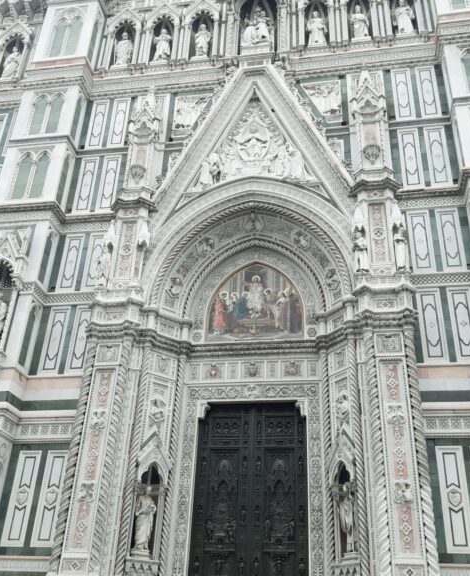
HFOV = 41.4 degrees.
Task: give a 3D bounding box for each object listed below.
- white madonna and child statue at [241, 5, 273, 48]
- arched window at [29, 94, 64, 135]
[{"bbox_3d":[1.093,-12.468,29.786,1.412,2.785,0.995,-3,-30,10],"label":"white madonna and child statue"},{"bbox_3d":[-8.539,-7.892,28.336,1.412,2.407,0.348,-3,-30,10],"label":"arched window"}]

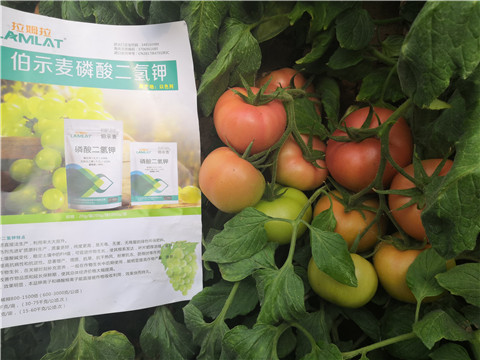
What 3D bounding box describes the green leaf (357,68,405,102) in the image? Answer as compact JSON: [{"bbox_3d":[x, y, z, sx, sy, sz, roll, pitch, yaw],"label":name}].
[{"bbox_3d":[0.169,-0.115,0.450,0.056,0.043,0.024,-1,-9,6],"label":"green leaf"}]

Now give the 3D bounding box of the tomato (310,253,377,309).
[{"bbox_3d":[0.117,0.114,0.425,0.078,0.064,0.076,-3,18,0],"label":"tomato"}]

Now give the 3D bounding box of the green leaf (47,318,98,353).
[{"bbox_3d":[-0.188,0.173,0.420,0.058,0.046,0.022,0,0,-6],"label":"green leaf"}]

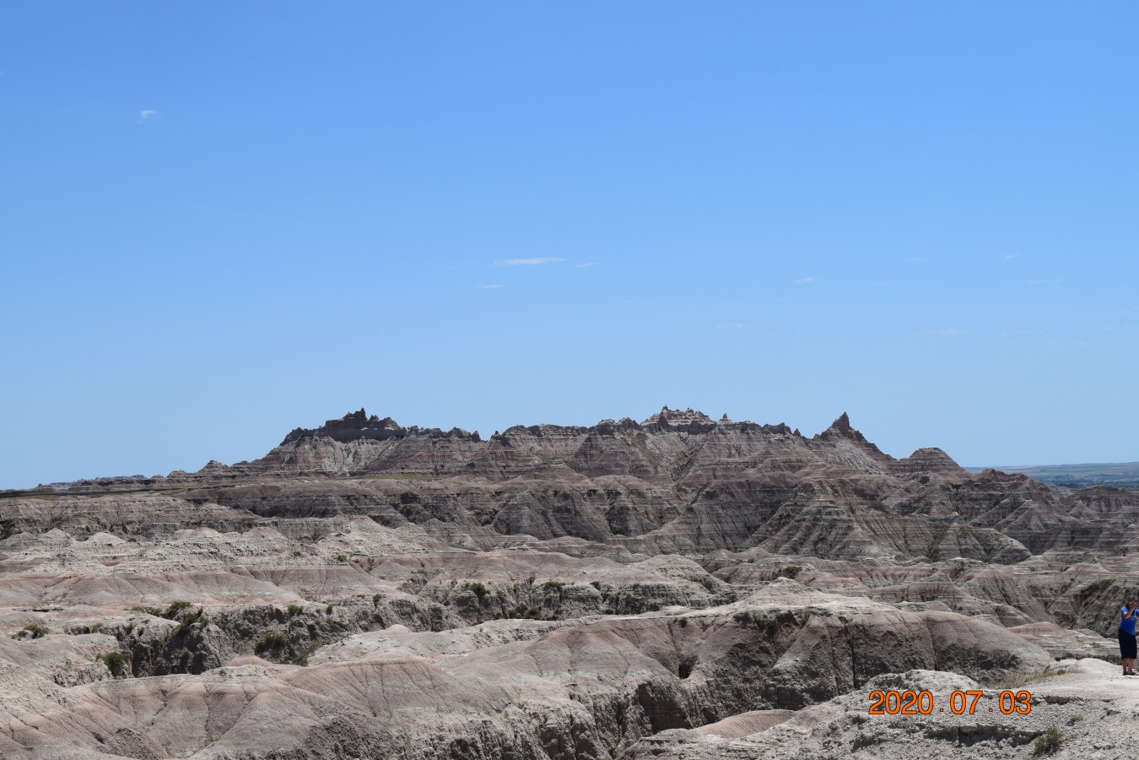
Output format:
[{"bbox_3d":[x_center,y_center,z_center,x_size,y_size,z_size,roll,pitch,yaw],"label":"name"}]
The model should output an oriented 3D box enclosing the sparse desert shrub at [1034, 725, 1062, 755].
[{"bbox_3d":[8.204,6.165,32.500,0.488,0.443,0.439,-1,-3,0],"label":"sparse desert shrub"}]

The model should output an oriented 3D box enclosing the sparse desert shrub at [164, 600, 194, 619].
[{"bbox_3d":[-20.191,11.835,98.000,1.562,0.898,1.328,-1,-3,0],"label":"sparse desert shrub"}]

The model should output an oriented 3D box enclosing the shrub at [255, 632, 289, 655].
[{"bbox_3d":[-14.113,12.472,90.000,1.603,1.060,1.363,-1,-3,0],"label":"shrub"}]

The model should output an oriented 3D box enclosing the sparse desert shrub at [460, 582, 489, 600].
[{"bbox_3d":[-5.714,12.755,115.000,1.779,0.973,1.512,-1,-3,0],"label":"sparse desert shrub"}]

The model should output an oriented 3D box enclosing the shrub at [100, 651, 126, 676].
[{"bbox_3d":[-17.796,11.036,74.000,1.006,0.923,0.956,-1,-3,0],"label":"shrub"}]

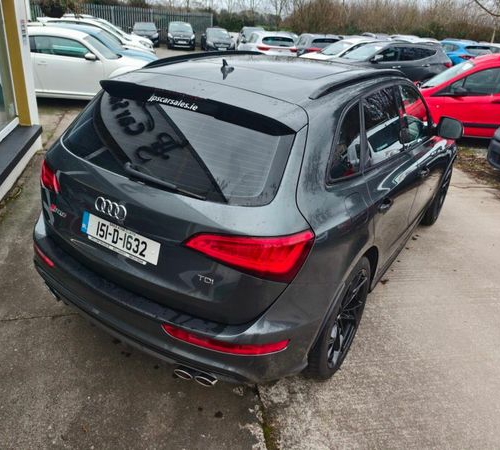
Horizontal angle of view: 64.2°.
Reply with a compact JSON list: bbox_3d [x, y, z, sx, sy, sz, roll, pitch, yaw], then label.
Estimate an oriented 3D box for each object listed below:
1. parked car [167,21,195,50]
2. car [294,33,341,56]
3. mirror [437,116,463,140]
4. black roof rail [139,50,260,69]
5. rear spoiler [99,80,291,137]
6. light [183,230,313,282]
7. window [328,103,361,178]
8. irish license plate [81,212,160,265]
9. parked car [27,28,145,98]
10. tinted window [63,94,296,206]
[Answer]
[{"bbox_3d":[-4.925,-13.741,28.762,1.840,1.630,4.350,3,26,-6],"label":"parked car"},{"bbox_3d":[3.246,-8.346,19.295,1.830,1.600,4.400,3,27,-4],"label":"car"},{"bbox_3d":[1.754,-0.834,3.475,0.210,0.170,0.130,20,28,28],"label":"mirror"},{"bbox_3d":[-0.240,-1.214,2.933,0.070,0.115,1.560,19,29,26],"label":"black roof rail"},{"bbox_3d":[-0.270,-0.636,2.039,1.230,0.130,0.250,20,30,27],"label":"rear spoiler"},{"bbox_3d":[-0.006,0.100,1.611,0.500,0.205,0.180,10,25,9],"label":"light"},{"bbox_3d":[0.499,-0.419,2.030,0.060,0.370,0.420,6,21,34],"label":"window"},{"bbox_3d":[-0.622,0.058,1.884,0.520,0.110,0.015,20,16,28],"label":"irish license plate"},{"bbox_3d":[-3.908,-3.603,8.979,4.280,1.490,1.810,2,27,-7],"label":"parked car"},{"bbox_3d":[-0.451,-0.410,1.867,1.300,0.390,0.130,20,-4,28],"label":"tinted window"}]

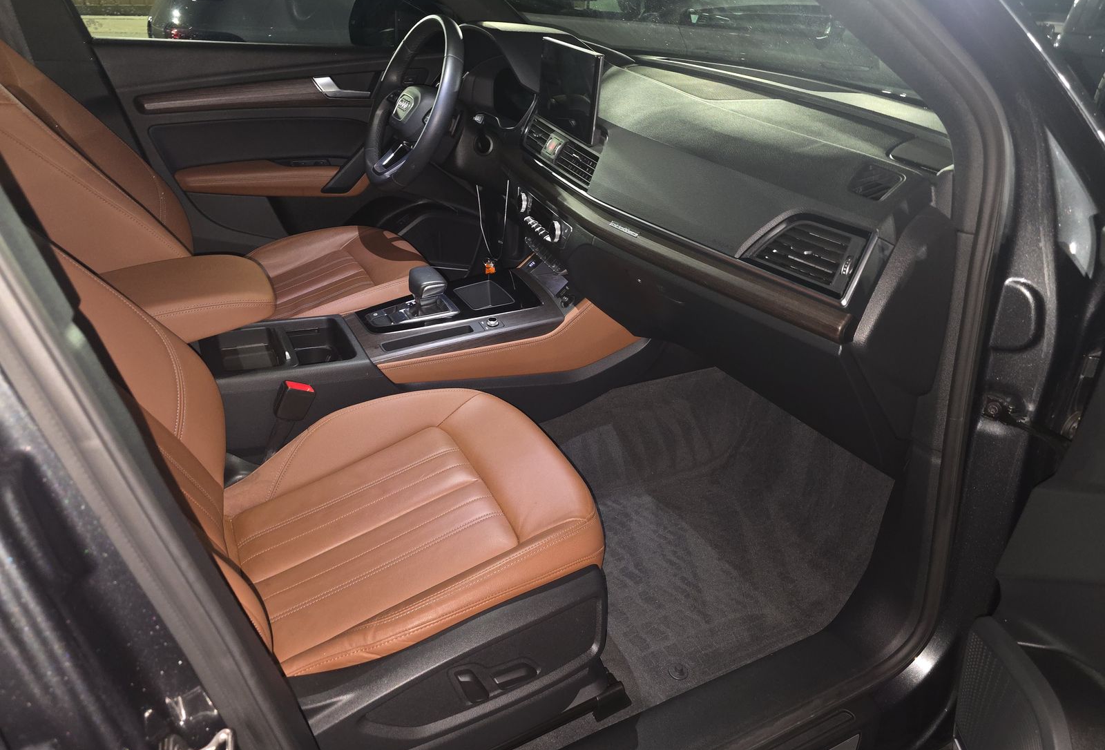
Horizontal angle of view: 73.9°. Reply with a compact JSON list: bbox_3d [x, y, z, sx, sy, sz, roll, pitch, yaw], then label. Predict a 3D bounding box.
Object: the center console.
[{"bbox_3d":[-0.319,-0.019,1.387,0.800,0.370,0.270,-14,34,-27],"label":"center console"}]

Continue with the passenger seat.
[{"bbox_3d":[-0.374,0.023,0.865,0.880,1.020,0.530,-14,34,-27],"label":"passenger seat"}]

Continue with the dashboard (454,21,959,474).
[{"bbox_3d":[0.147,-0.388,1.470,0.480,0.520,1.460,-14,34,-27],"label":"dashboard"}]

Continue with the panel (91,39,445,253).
[{"bbox_3d":[-0.586,-0.492,1.863,0.900,0.670,0.150,-14,34,-27],"label":"panel"}]

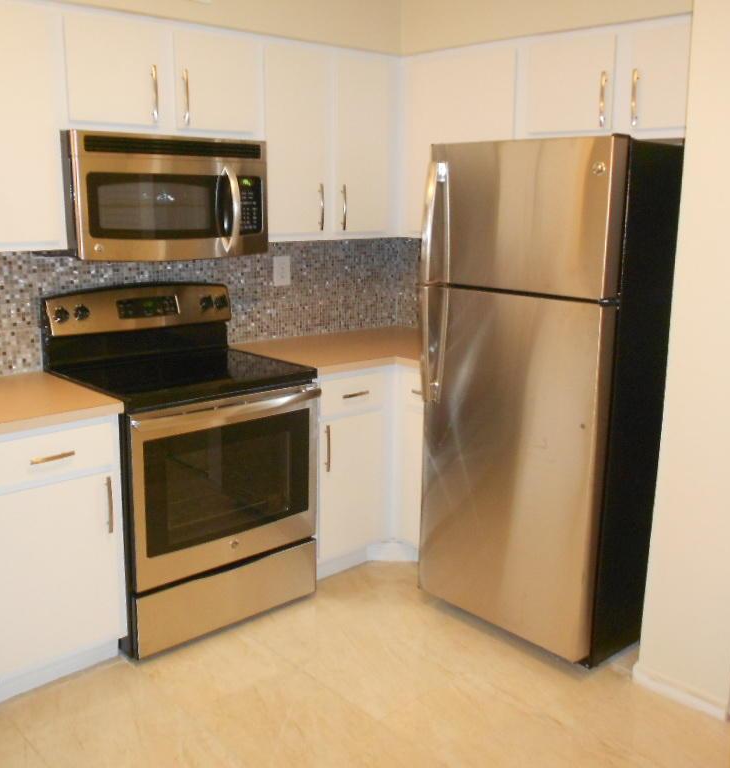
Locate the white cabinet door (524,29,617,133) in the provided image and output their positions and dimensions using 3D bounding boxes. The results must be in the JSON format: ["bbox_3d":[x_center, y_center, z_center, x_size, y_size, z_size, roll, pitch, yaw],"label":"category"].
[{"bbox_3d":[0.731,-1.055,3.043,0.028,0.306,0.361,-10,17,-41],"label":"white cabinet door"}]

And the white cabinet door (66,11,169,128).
[{"bbox_3d":[-0.832,-1.023,2.830,0.324,0.318,0.028,-10,17,-41],"label":"white cabinet door"}]

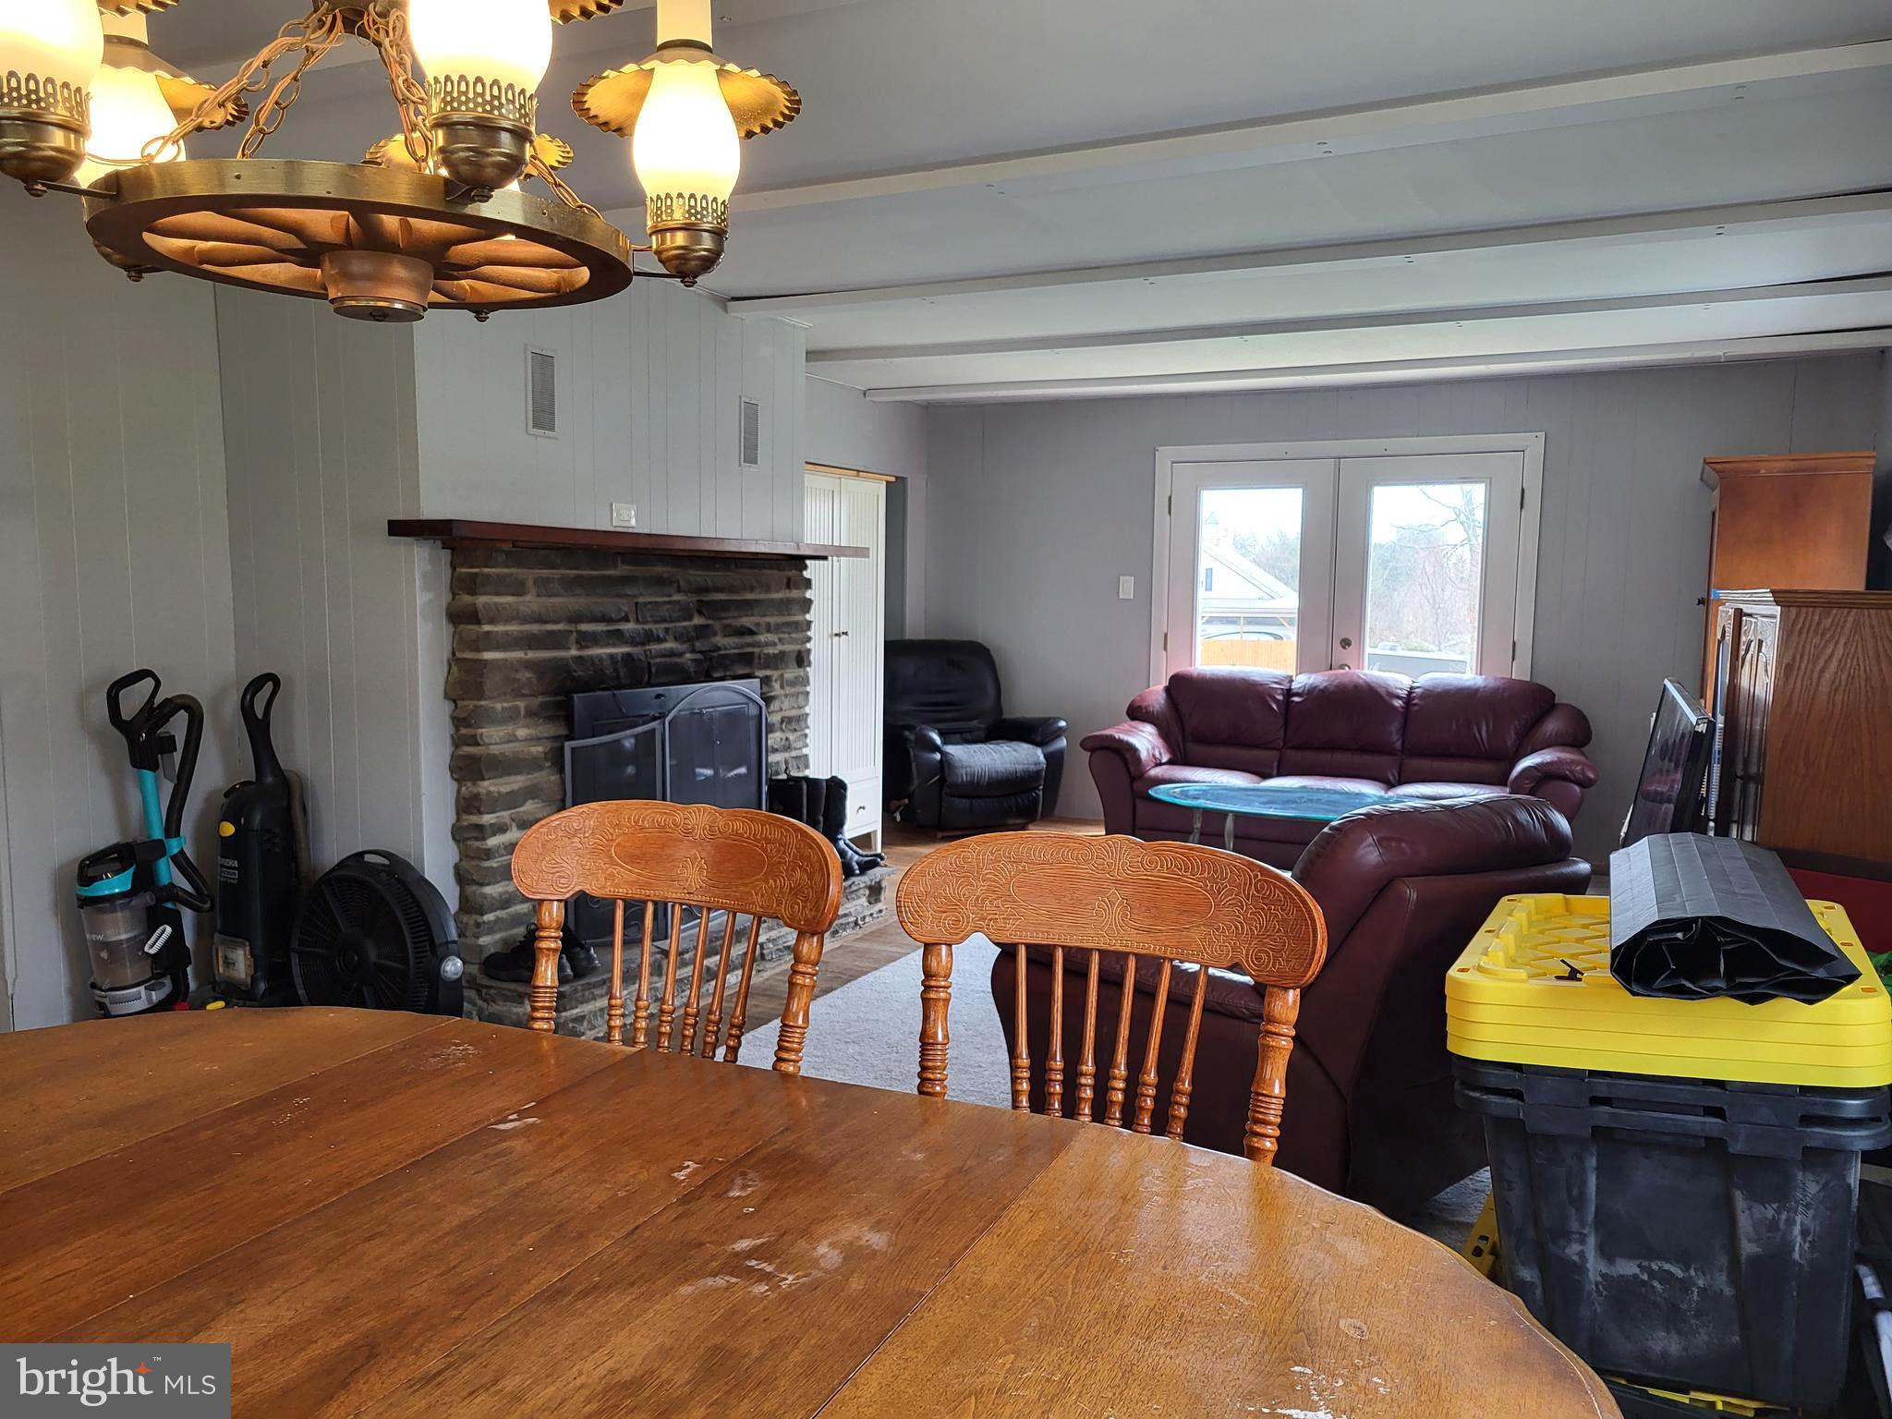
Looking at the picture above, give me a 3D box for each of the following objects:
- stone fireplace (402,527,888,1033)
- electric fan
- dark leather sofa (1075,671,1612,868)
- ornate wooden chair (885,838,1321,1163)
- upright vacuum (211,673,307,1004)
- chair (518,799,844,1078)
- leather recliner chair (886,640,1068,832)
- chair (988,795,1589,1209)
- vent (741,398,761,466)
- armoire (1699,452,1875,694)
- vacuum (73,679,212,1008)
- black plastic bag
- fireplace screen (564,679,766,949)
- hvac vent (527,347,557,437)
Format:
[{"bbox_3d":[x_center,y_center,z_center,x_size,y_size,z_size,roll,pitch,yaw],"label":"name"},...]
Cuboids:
[{"bbox_3d":[-0.872,0.148,5.122,0.620,1.540,2.250,3,6,26],"label":"stone fireplace"},{"bbox_3d":[-1.601,0.710,4.010,0.560,0.590,0.200,3,6,27],"label":"electric fan"},{"bbox_3d":[1.994,0.279,7.240,2.400,0.950,0.930,3,6,26],"label":"dark leather sofa"},{"bbox_3d":[0.089,0.716,1.565,0.530,1.080,0.580,3,6,23],"label":"ornate wooden chair"},{"bbox_3d":[-2.121,0.430,4.382,0.330,1.090,0.340,3,6,26],"label":"upright vacuum"},{"bbox_3d":[-0.467,0.689,1.783,0.530,1.080,0.580,3,6,23],"label":"chair"},{"bbox_3d":[0.115,0.144,8.065,0.930,1.040,0.950,-1,5,-19],"label":"leather recliner chair"},{"bbox_3d":[0.870,0.616,3.455,1.060,0.940,1.000,-4,7,-43],"label":"chair"},{"bbox_3d":[-0.787,-1.129,5.795,0.025,0.285,0.143,3,6,26],"label":"vent"},{"bbox_3d":[3.381,-0.057,5.869,0.560,1.880,1.050,3,6,27],"label":"armoire"},{"bbox_3d":[-2.264,0.447,4.002,0.320,1.100,0.400,3,6,23],"label":"vacuum"},{"bbox_3d":[1.099,0.287,1.998,0.300,0.120,0.620,4,6,29],"label":"black plastic bag"},{"bbox_3d":[-0.894,0.320,5.047,0.200,0.820,1.080,3,6,26],"label":"fireplace screen"},{"bbox_3d":[-1.323,-1.048,4.692,0.025,0.290,0.143,3,6,26],"label":"hvac vent"}]

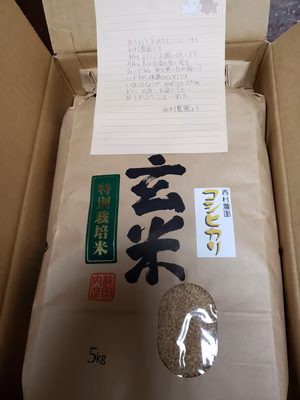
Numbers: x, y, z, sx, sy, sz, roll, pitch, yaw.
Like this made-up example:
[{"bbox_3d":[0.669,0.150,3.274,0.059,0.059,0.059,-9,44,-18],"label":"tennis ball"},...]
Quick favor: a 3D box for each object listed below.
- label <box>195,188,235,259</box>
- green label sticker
[{"bbox_3d":[0.076,0.025,0.354,0.043,0.003,0.085,-1,70,3],"label":"label"},{"bbox_3d":[-0.056,0.020,0.364,0.036,0.003,0.113,-2,69,4],"label":"green label sticker"}]

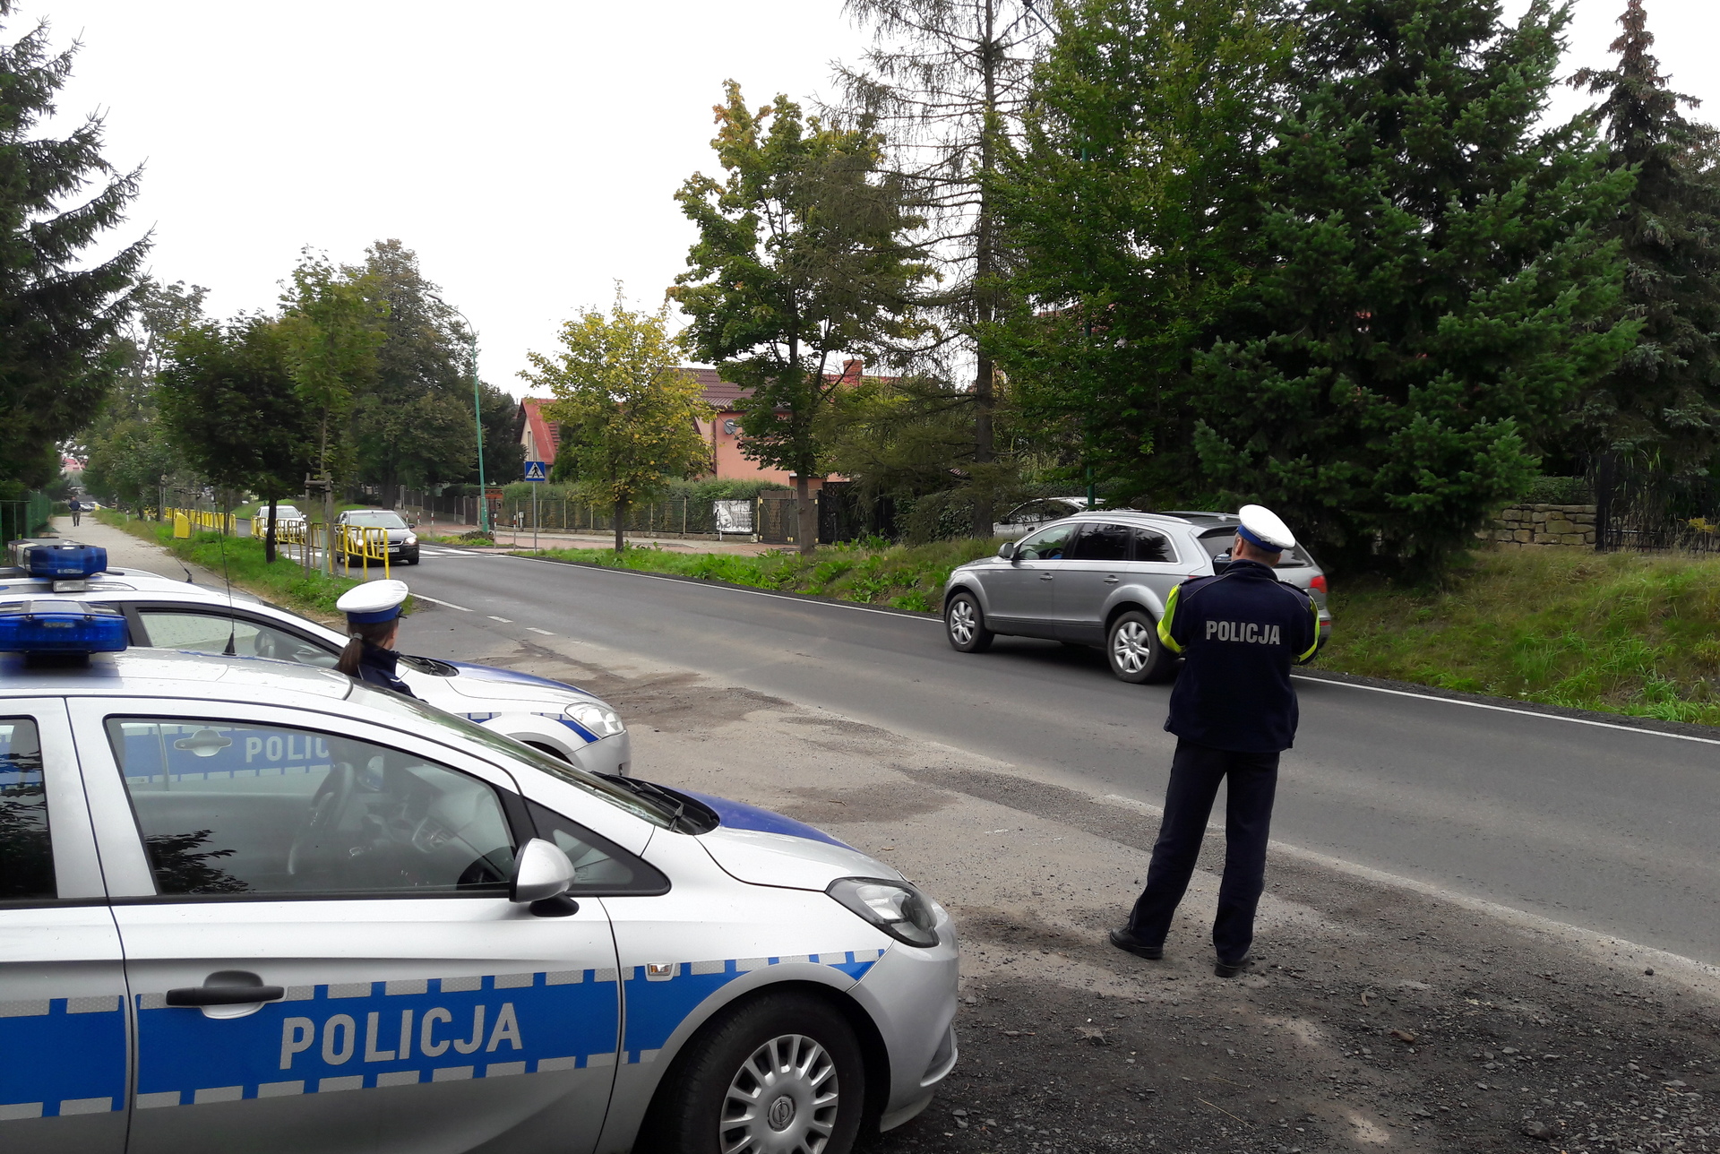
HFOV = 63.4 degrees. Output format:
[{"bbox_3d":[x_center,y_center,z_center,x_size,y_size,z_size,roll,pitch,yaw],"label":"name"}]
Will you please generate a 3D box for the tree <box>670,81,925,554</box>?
[{"bbox_3d":[-1.451,-6.240,34.149,6.234,11.535,6.047,0,3,0],"label":"tree"}]

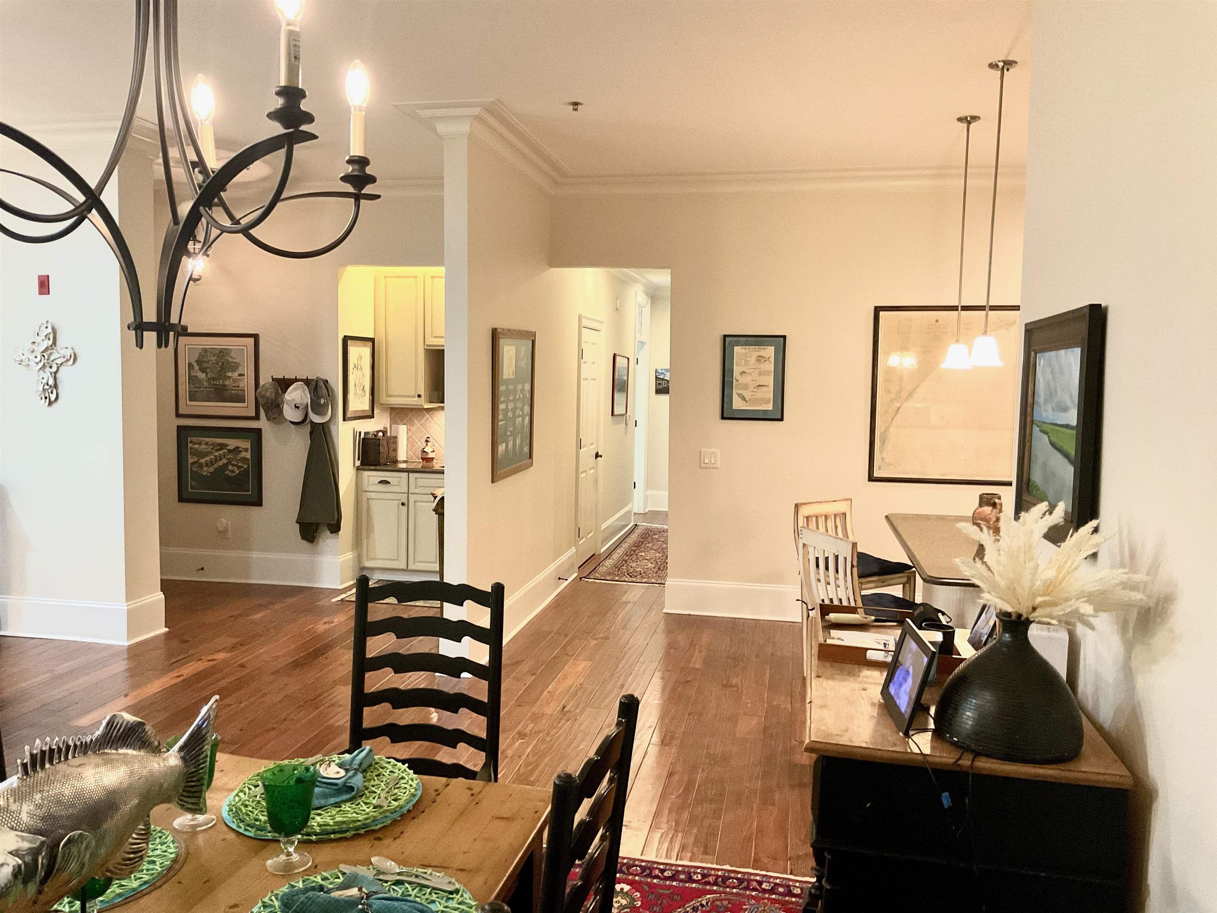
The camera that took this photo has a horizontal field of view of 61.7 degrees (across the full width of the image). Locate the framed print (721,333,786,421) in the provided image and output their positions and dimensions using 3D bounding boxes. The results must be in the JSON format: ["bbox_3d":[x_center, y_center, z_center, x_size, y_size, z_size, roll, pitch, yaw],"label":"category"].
[{"bbox_3d":[0.980,-0.528,6.870,0.417,0.569,0.030,2,5,10],"label":"framed print"}]

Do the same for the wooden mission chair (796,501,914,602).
[{"bbox_3d":[1.335,0.737,5.550,0.440,0.940,0.480,-2,5,-34],"label":"wooden mission chair"}]

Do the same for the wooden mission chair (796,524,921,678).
[{"bbox_3d":[1.220,0.821,4.710,0.540,0.970,0.460,-1,5,-18],"label":"wooden mission chair"}]

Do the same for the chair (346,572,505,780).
[{"bbox_3d":[-0.531,0.878,2.541,0.560,1.055,0.560,2,4,10],"label":"chair"}]

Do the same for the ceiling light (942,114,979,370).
[{"bbox_3d":[1.849,-1.101,5.318,0.150,1.290,0.150,2,5,10],"label":"ceiling light"}]

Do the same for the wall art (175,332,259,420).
[{"bbox_3d":[-2.976,-0.612,7.781,0.692,0.642,0.035,2,5,10],"label":"wall art"}]

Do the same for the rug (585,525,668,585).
[{"bbox_3d":[0.461,0.876,9.644,0.840,0.014,3.050,2,5,10],"label":"rug"}]

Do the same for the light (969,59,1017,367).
[{"bbox_3d":[1.669,-1.026,4.398,0.150,1.290,0.150,2,5,10],"label":"light"}]

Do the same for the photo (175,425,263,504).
[{"bbox_3d":[-2.964,0.074,7.779,0.707,0.591,0.030,2,4,11],"label":"photo"}]

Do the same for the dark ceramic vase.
[{"bbox_3d":[0.811,0.451,2.063,0.280,0.256,0.280,2,4,10],"label":"dark ceramic vase"}]

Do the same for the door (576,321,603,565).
[{"bbox_3d":[-0.184,-0.076,8.769,0.060,2.040,0.770,2,5,10],"label":"door"}]

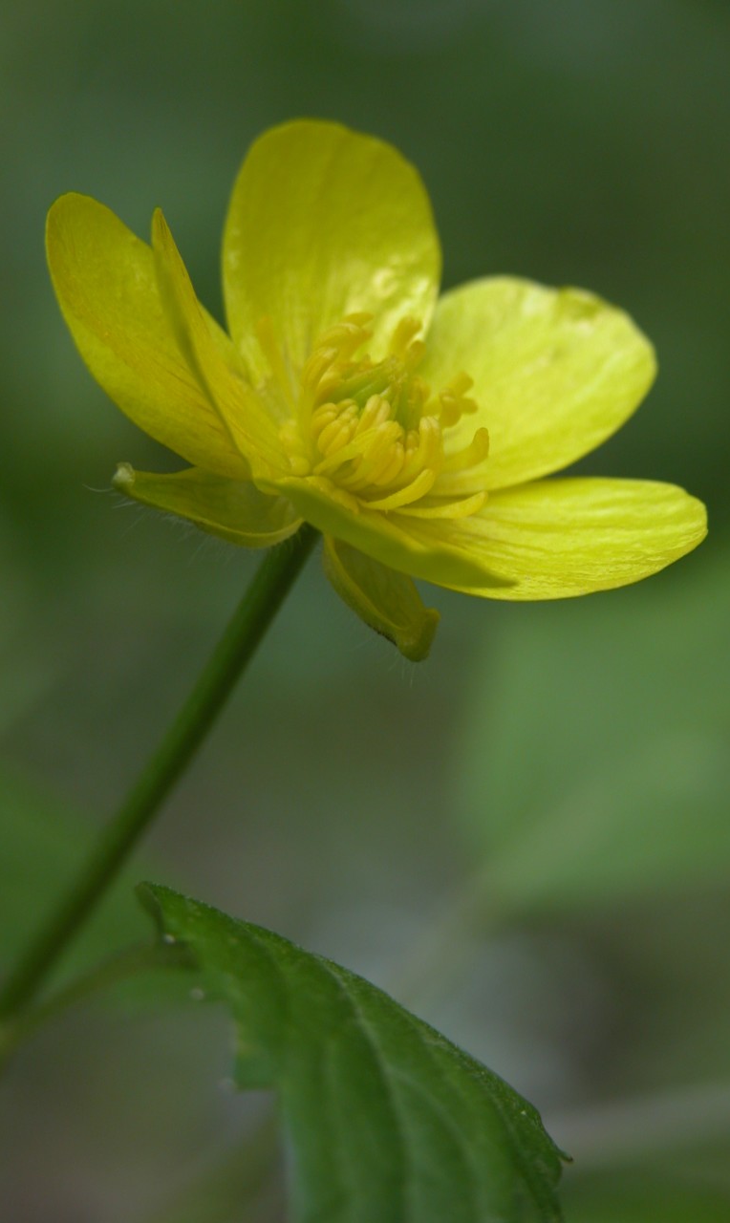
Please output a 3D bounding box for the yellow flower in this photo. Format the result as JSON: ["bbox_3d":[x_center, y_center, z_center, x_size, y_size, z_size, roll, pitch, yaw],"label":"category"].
[{"bbox_3d":[-0.001,-0.007,0.212,0.029,0.012,0.028,22,30,0],"label":"yellow flower"}]

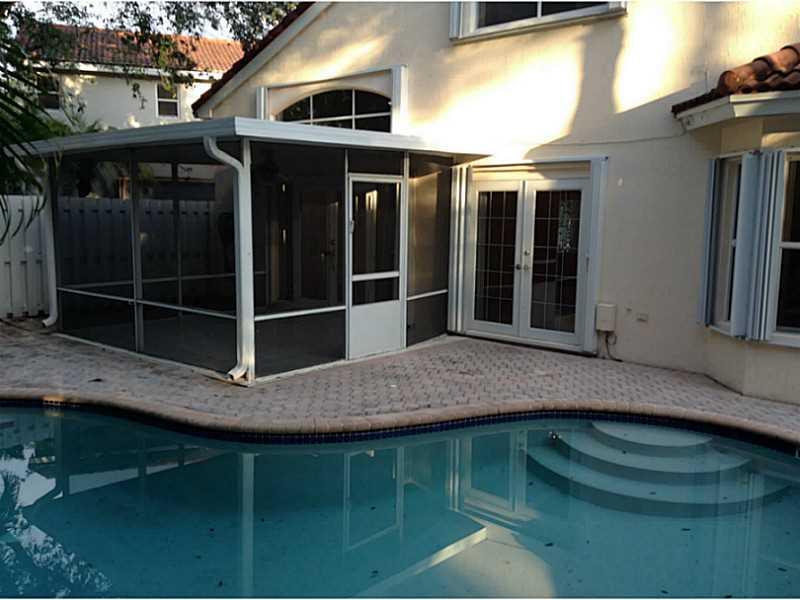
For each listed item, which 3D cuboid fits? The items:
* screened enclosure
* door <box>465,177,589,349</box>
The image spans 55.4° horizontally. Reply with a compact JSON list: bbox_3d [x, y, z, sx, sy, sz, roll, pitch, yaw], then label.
[{"bbox_3d":[-1.965,-0.769,9.956,4.576,2.517,3.854,6,9,40],"label":"screened enclosure"},{"bbox_3d":[1.544,-0.489,9.539,1.760,2.038,0.114,6,9,40],"label":"door"}]

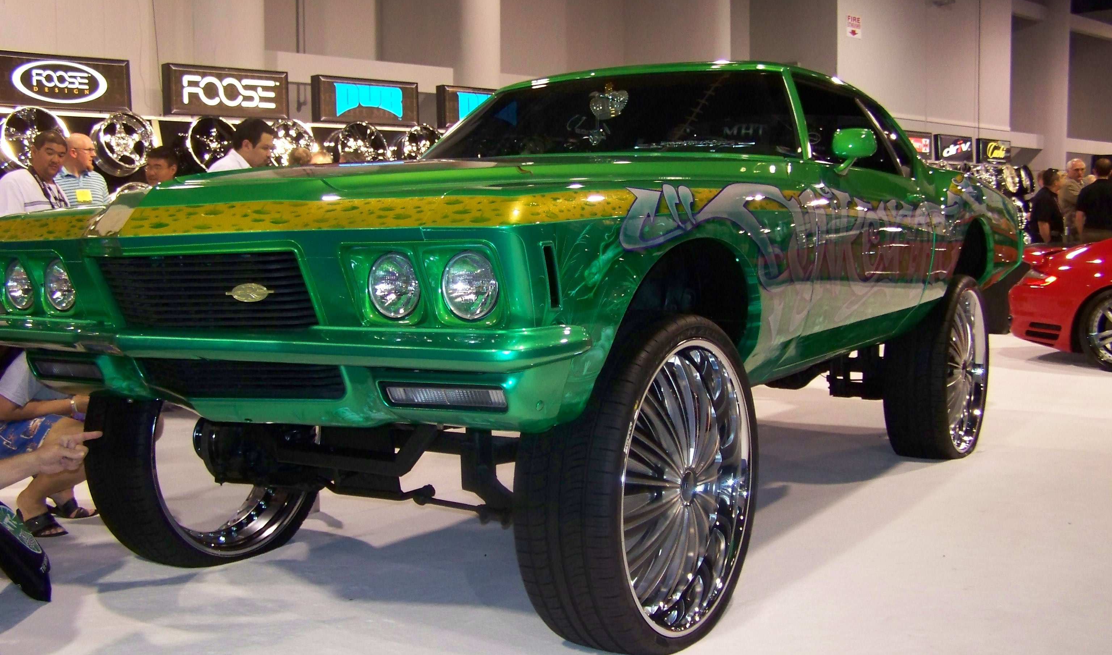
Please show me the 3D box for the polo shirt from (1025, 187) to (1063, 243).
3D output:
[{"bbox_3d":[4.812,-1.028,12.000,0.300,0.700,0.480,-1,4,-9],"label":"polo shirt"}]

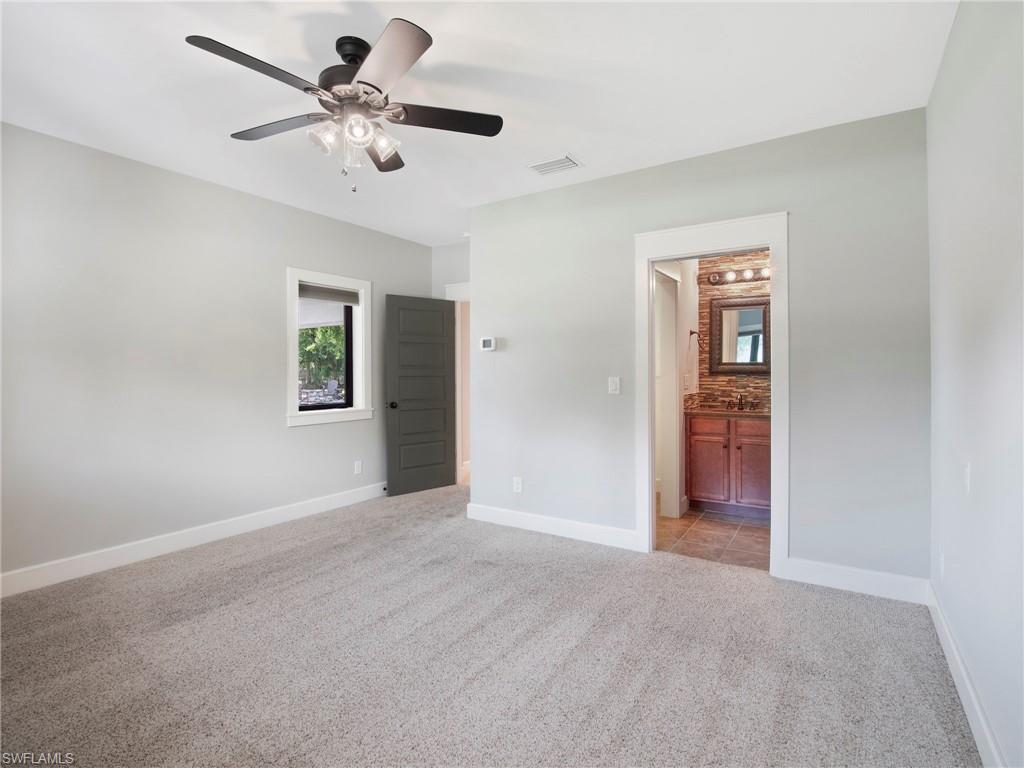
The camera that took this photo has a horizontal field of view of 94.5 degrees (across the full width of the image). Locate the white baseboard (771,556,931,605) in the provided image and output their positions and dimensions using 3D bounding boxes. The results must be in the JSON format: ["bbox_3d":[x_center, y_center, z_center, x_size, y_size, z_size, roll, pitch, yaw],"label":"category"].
[{"bbox_3d":[1.978,1.153,2.824,0.767,0.145,0.022,0,1,31],"label":"white baseboard"}]

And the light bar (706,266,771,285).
[{"bbox_3d":[2.211,-1.049,4.585,0.599,0.132,0.120,0,1,31],"label":"light bar"}]

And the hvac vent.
[{"bbox_3d":[0.293,-1.516,3.301,0.327,0.018,0.197,0,1,31],"label":"hvac vent"}]

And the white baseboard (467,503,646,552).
[{"bbox_3d":[0.290,1.144,3.832,1.598,0.142,0.022,0,1,31],"label":"white baseboard"}]

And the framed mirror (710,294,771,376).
[{"bbox_3d":[2.244,-0.467,4.622,0.584,0.761,0.040,0,1,31],"label":"framed mirror"}]

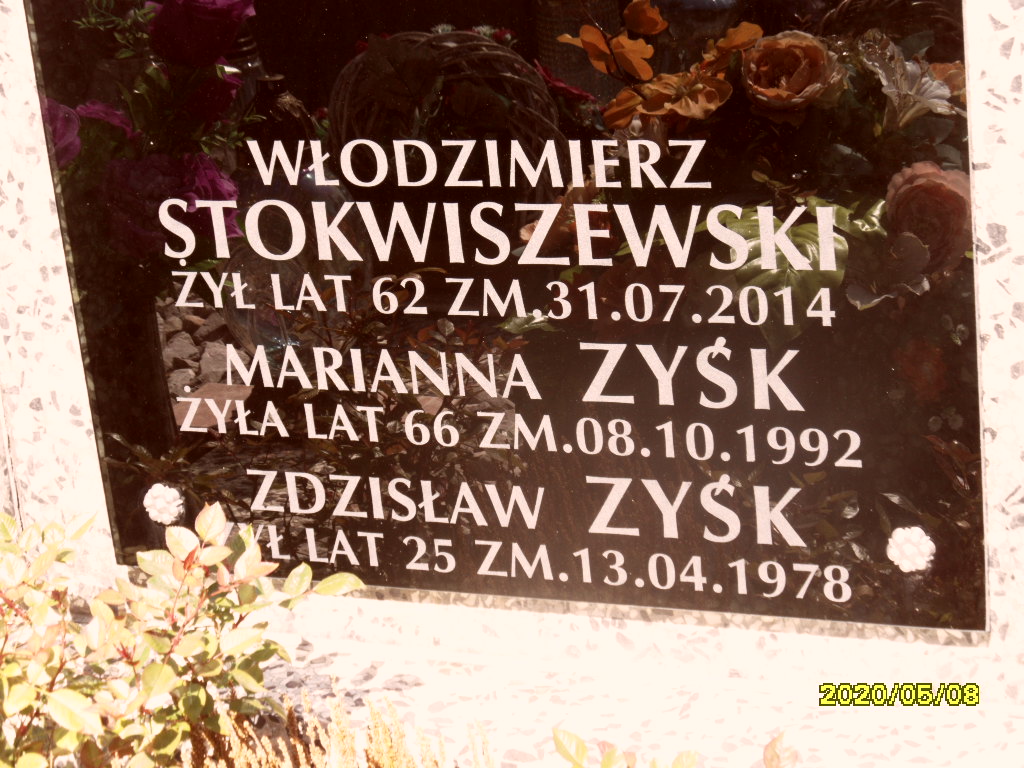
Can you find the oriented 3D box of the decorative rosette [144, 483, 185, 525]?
[{"bbox_3d":[-0.215,0.074,1.465,0.027,0.027,0.011,2,20,23],"label":"decorative rosette"}]

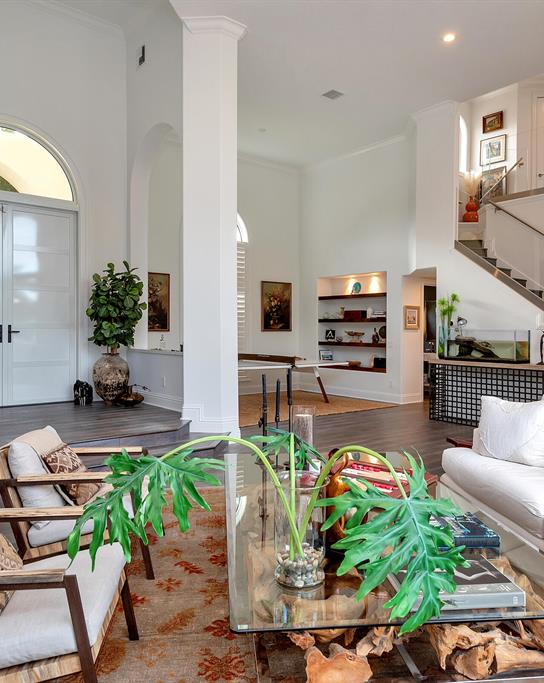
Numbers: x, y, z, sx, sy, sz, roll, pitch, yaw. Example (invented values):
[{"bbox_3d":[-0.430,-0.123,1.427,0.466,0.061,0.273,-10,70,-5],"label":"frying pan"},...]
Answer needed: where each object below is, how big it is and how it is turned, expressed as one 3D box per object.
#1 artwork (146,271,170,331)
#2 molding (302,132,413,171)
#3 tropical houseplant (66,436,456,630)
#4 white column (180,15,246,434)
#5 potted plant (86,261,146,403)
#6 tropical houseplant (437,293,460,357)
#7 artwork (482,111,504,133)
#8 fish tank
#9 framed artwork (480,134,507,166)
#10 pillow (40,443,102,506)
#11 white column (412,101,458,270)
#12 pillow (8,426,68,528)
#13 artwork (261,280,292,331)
[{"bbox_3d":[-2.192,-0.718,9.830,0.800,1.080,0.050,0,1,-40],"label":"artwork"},{"bbox_3d":[1.572,-3.808,10.891,0.120,0.140,2.870,-1,1,-39],"label":"molding"},{"bbox_3d":[-0.026,0.613,1.860,1.220,0.530,0.620,0,1,0],"label":"tropical houseplant"},{"bbox_3d":[-0.727,-1.380,6.600,0.700,5.000,0.600,0,1,5],"label":"white column"},{"bbox_3d":[-2.303,-0.148,8.004,0.820,2.088,0.800,-1,1,-39],"label":"potted plant"},{"bbox_3d":[2.825,-0.258,8.700,0.350,1.030,0.340,0,1,0],"label":"tropical houseplant"},{"bbox_3d":[4.164,-4.128,10.198,0.040,0.320,0.404,-1,1,-39],"label":"artwork"},{"bbox_3d":[3.091,0.058,7.925,0.391,0.479,1.184,-1,1,-39],"label":"fish tank"},{"bbox_3d":[4.167,-3.603,10.204,0.040,0.479,0.513,-1,1,-39],"label":"framed artwork"},{"bbox_3d":[-1.150,0.768,3.100,0.130,0.380,0.390,-37,4,-6],"label":"pillow"},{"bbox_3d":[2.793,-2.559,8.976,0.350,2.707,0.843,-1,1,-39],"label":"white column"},{"bbox_3d":[-1.273,0.754,3.123,0.175,0.494,0.515,-23,5,-9],"label":"pillow"},{"bbox_3d":[0.122,-0.759,11.707,0.842,1.075,0.050,-1,1,-39],"label":"artwork"}]

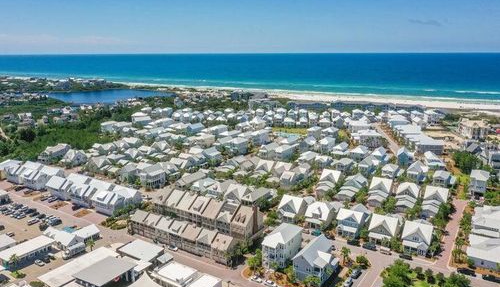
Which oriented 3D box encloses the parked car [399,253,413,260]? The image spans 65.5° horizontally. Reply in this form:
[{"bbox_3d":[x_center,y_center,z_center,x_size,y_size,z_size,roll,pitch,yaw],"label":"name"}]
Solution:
[{"bbox_3d":[63.620,46.390,158.470,4.900,1.600,1.930,7,15,29],"label":"parked car"}]

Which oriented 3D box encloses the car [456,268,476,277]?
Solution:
[{"bbox_3d":[84.589,50.310,151.797,5.600,1.850,1.970,8,16,31],"label":"car"}]

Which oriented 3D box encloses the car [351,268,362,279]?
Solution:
[{"bbox_3d":[41.485,50.692,151.145,1.900,1.700,4.900,9,16,34],"label":"car"}]

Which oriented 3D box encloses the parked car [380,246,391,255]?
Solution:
[{"bbox_3d":[57.140,45.230,163.080,4.600,1.800,1.900,7,15,29],"label":"parked car"}]

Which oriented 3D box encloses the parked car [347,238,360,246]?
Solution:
[{"bbox_3d":[46.832,45.023,175.080,5.200,1.720,1.920,8,15,30],"label":"parked car"}]

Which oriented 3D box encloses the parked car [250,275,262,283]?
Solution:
[{"bbox_3d":[2.483,51.685,147.727,4.450,1.600,1.850,8,15,30],"label":"parked car"}]

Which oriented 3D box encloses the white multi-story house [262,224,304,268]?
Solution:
[{"bbox_3d":[13.635,42.382,164.456,9.290,11.960,21.740,8,16,32],"label":"white multi-story house"}]

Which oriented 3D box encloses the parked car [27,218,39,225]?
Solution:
[{"bbox_3d":[-106.910,38.940,192.560,1.950,1.750,5.300,8,16,32],"label":"parked car"}]

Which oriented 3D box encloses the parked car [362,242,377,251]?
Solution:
[{"bbox_3d":[51.420,44.410,166.560,5.500,1.850,2.000,7,15,29],"label":"parked car"}]

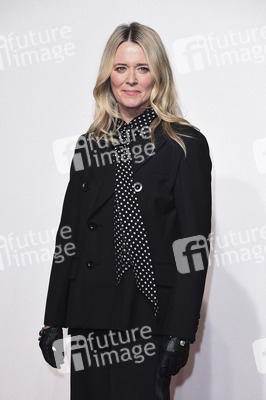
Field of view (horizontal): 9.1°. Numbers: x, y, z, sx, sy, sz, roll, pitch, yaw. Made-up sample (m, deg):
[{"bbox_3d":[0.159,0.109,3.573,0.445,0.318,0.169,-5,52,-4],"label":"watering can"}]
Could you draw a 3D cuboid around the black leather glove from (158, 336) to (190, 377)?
[{"bbox_3d":[0.113,0.411,4.420,0.088,0.130,0.090,14,-5,-17],"label":"black leather glove"}]

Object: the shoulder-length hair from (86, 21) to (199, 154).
[{"bbox_3d":[0.027,-0.323,4.800,0.315,0.380,0.250,0,3,7],"label":"shoulder-length hair"}]

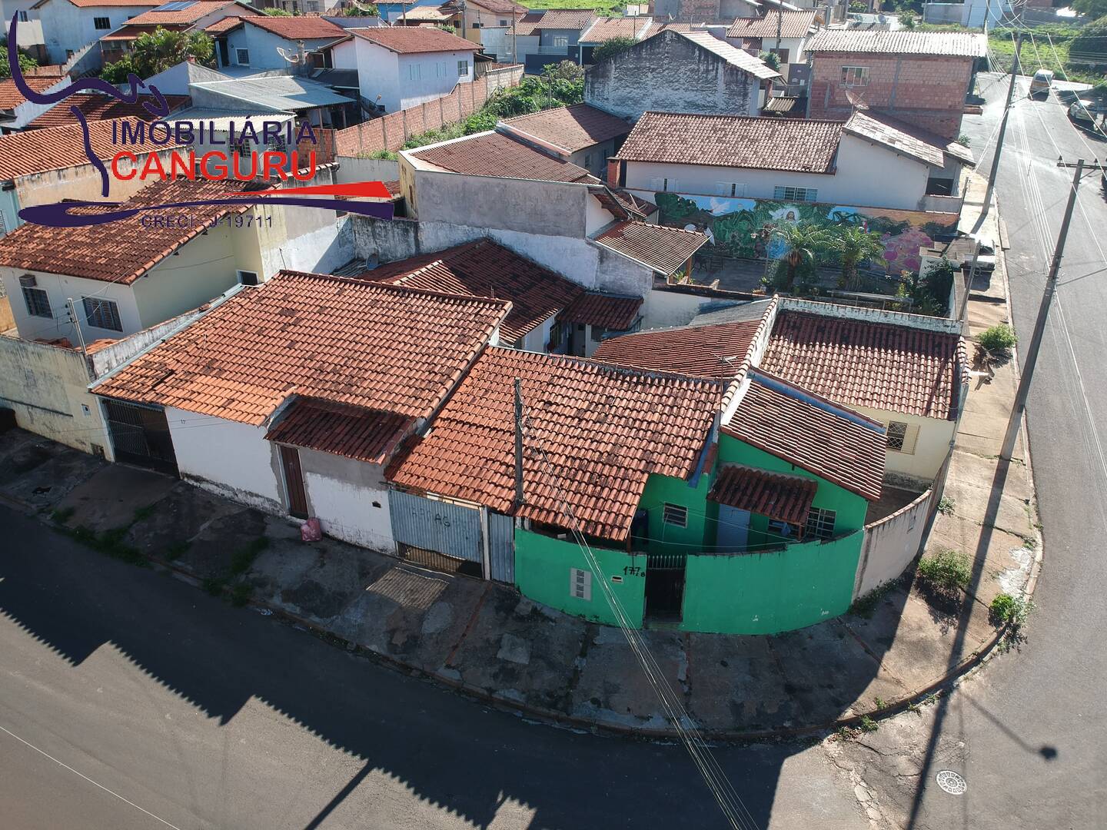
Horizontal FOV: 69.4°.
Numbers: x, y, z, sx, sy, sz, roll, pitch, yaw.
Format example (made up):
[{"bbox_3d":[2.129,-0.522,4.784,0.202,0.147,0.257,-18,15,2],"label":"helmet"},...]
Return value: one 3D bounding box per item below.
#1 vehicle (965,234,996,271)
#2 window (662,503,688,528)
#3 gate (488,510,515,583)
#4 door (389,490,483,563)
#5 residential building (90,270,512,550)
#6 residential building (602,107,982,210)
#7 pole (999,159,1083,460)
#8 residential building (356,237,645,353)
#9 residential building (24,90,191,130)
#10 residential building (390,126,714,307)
[{"bbox_3d":[21.875,-8.593,41.099,1.650,1.460,3.900,11,28,22],"label":"vehicle"},{"bbox_3d":[2.958,2.424,19.471,0.600,0.580,0.080,11,28,22],"label":"window"},{"bbox_3d":[-1.248,3.280,19.506,0.680,1.930,0.060,11,28,22],"label":"gate"},{"bbox_3d":[-2.966,2.850,20.175,2.730,1.580,0.070,11,28,22],"label":"door"},{"bbox_3d":[-7.753,-0.721,24.511,11.200,5.000,7.000,11,28,22],"label":"residential building"},{"bbox_3d":[13.335,-14.192,45.521,18.135,5.216,9.165,11,28,22],"label":"residential building"},{"bbox_3d":[14.139,-2.717,23.218,0.330,8.950,0.330,11,28,22],"label":"pole"},{"bbox_3d":[-3.995,-4.180,32.122,13.552,4.339,7.800,11,28,22],"label":"residential building"},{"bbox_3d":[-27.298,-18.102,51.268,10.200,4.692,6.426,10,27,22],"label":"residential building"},{"bbox_3d":[0.100,-9.133,35.876,11.424,5.661,9.486,10,27,22],"label":"residential building"}]

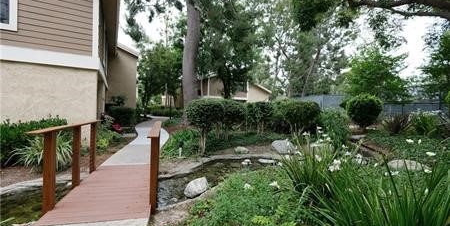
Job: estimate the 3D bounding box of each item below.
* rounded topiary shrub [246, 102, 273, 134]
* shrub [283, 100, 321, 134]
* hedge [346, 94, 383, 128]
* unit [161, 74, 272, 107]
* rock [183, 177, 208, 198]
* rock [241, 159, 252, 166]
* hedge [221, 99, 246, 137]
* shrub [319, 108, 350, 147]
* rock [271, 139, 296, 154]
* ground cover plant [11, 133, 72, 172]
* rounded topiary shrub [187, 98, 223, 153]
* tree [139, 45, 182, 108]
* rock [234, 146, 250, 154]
[{"bbox_3d":[1.490,0.194,8.100,1.120,1.380,1.050,0,0,0],"label":"rounded topiary shrub"},{"bbox_3d":[3.850,0.180,9.500,1.850,1.720,1.750,0,0,0],"label":"shrub"},{"bbox_3d":[8.600,-0.150,11.600,1.950,2.080,1.900,0,0,0],"label":"hedge"},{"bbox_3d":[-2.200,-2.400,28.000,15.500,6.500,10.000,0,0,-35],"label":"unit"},{"bbox_3d":[-0.555,1.420,3.630,0.440,0.310,0.340,0,0,0],"label":"rock"},{"bbox_3d":[0.596,1.373,5.200,0.320,0.160,0.250,0,0,0],"label":"rock"},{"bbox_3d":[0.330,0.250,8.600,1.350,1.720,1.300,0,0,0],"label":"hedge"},{"bbox_3d":[4.030,0.520,6.900,1.150,1.400,1.150,0,-1,0],"label":"shrub"},{"bbox_3d":[1.903,1.090,6.100,0.820,0.430,0.600,0,0,0],"label":"rock"},{"bbox_3d":[-4.208,0.860,4.300,1.100,0.760,1.000,0,0,0],"label":"ground cover plant"},{"bbox_3d":[-0.624,0.400,6.000,1.180,1.760,1.150,0,0,0],"label":"rounded topiary shrub"},{"bbox_3d":[-5.504,-2.944,16.000,3.900,5.900,3.700,0,0,0],"label":"tree"},{"bbox_3d":[0.600,1.280,6.500,0.500,0.260,0.380,0,0,0],"label":"rock"}]

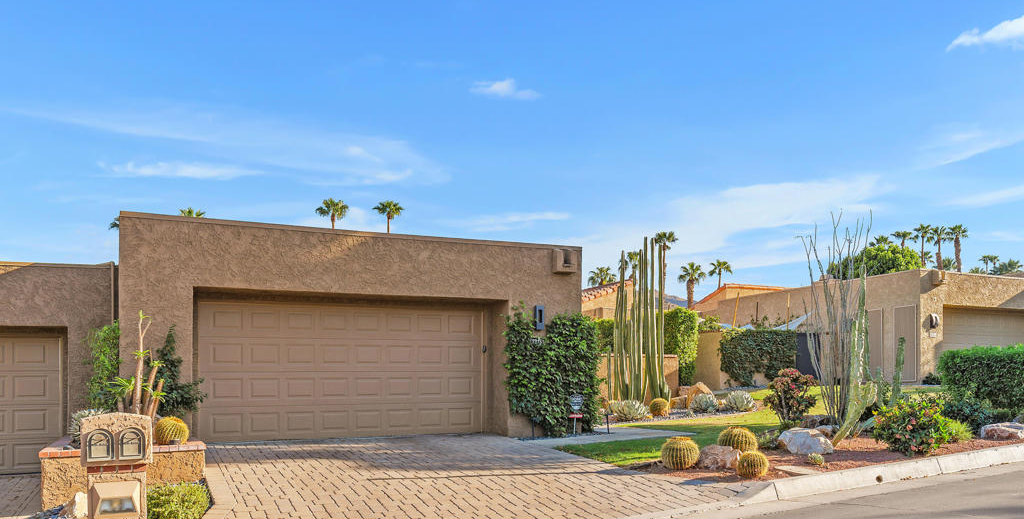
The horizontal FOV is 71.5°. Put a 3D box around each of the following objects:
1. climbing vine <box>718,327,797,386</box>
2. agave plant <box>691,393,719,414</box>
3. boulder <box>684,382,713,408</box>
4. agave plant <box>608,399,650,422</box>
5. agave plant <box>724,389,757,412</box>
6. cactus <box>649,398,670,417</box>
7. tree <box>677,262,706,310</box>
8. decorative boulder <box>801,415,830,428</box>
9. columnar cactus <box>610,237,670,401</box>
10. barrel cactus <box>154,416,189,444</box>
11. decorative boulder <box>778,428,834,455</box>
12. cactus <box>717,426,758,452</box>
[{"bbox_3d":[8.087,3.224,23.400,3.050,1.840,0.420,0,-1,-22],"label":"climbing vine"},{"bbox_3d":[4.331,3.244,16.000,0.620,0.450,0.600,0,-4,0],"label":"agave plant"},{"bbox_3d":[4.256,3.090,16.100,0.670,0.600,0.550,0,-3,0],"label":"boulder"},{"bbox_3d":[2.406,3.079,14.500,0.830,0.480,0.780,0,-3,0],"label":"agave plant"},{"bbox_3d":[4.916,3.059,15.300,0.670,0.460,0.650,0,-3,0],"label":"agave plant"},{"bbox_3d":[3.256,3.261,15.700,0.450,0.390,0.450,0,-4,0],"label":"cactus"},{"bbox_3d":[18.273,5.771,72.000,2.850,11.200,2.850,0,-3,0],"label":"tree"},{"bbox_3d":[4.803,2.583,11.200,0.500,0.290,0.400,0,-3,0],"label":"decorative boulder"},{"bbox_3d":[3.126,1.484,17.300,1.430,4.080,1.150,0,-3,0],"label":"columnar cactus"},{"bbox_3d":[-4.347,2.192,9.100,0.440,0.370,0.440,0,-4,0],"label":"barrel cactus"},{"bbox_3d":[4.141,2.559,10.000,0.780,0.360,0.550,1,-4,-9],"label":"decorative boulder"},{"bbox_3d":[3.098,2.509,9.750,0.530,0.430,0.530,0,-4,0],"label":"cactus"}]

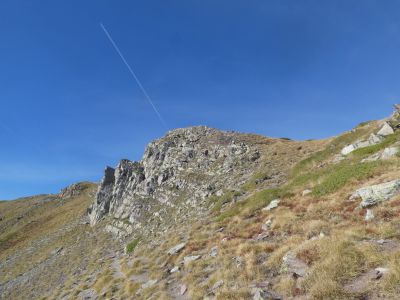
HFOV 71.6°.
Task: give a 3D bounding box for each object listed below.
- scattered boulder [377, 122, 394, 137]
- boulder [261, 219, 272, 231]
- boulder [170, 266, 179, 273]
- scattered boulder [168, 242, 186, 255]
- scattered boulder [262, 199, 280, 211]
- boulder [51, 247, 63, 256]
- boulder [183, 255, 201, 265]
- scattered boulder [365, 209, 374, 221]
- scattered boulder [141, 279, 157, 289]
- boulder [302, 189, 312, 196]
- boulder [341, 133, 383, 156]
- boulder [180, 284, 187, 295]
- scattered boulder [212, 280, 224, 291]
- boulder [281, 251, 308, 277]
[{"bbox_3d":[12.041,-1.331,18.000,1.150,0.900,0.900,0,-11,0],"label":"scattered boulder"},{"bbox_3d":[2.230,2.499,9.300,0.390,0.341,0.293,0,-7,0],"label":"boulder"},{"bbox_3d":[-0.754,3.534,8.200,0.240,0.160,0.200,0,-11,0],"label":"boulder"},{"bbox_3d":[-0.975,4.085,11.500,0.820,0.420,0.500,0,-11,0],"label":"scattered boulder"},{"bbox_3d":[3.352,2.555,13.000,0.819,0.490,0.614,0,-7,0],"label":"scattered boulder"},{"bbox_3d":[-12.420,8.785,24.000,1.050,0.800,0.900,0,-11,0],"label":"boulder"},{"bbox_3d":[-0.239,3.080,7.800,0.491,0.171,0.368,0,-7,0],"label":"boulder"},{"bbox_3d":[3.240,1.233,5.300,0.190,0.200,0.170,0,-11,0],"label":"scattered boulder"},{"bbox_3d":[-1.263,3.274,6.800,0.381,0.140,0.285,0,-7,0],"label":"scattered boulder"},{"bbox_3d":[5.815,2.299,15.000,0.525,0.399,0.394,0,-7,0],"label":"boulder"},{"bbox_3d":[10.483,-0.357,18.000,2.700,1.450,1.500,0,-11,0],"label":"boulder"},{"bbox_3d":[-0.369,3.119,6.200,0.140,0.190,0.140,0,-11,0],"label":"boulder"},{"bbox_3d":[0.354,2.590,5.300,0.222,0.123,0.167,0,-7,0],"label":"scattered boulder"},{"bbox_3d":[1.908,2.312,5.600,0.548,0.346,0.411,0,-7,0],"label":"boulder"}]

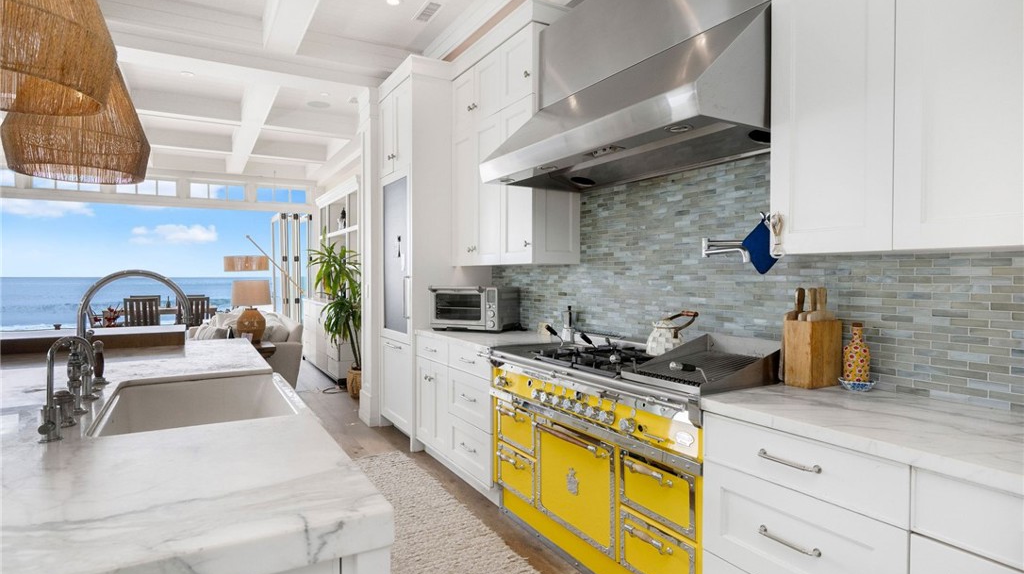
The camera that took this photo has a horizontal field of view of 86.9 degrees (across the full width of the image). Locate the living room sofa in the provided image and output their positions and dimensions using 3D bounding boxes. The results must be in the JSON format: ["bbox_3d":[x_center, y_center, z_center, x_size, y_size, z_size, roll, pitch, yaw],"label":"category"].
[{"bbox_3d":[-3.433,0.765,6.784,1.050,0.869,2.250,-1,1,-30],"label":"living room sofa"}]

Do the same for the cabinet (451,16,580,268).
[{"bbox_3d":[-0.017,-0.871,3.814,0.355,1.442,1.156,-1,1,-30],"label":"cabinet"}]

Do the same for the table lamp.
[{"bbox_3d":[-2.706,0.252,5.600,0.380,0.675,0.380,-1,1,-30],"label":"table lamp"}]

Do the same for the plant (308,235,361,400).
[{"bbox_3d":[-1.908,0.302,6.080,0.750,1.820,0.750,-1,1,-30],"label":"plant"}]

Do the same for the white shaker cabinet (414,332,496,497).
[{"bbox_3d":[-0.140,0.800,3.742,0.660,0.907,1.206,-1,1,-30],"label":"white shaker cabinet"}]

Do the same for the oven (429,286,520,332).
[{"bbox_3d":[-0.267,0.173,3.959,0.530,0.322,0.400,0,1,25],"label":"oven"}]

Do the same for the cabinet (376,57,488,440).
[{"bbox_3d":[-0.660,-0.251,4.583,0.695,2.979,0.804,-1,1,-30],"label":"cabinet"}]

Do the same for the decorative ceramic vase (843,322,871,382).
[{"bbox_3d":[1.238,0.241,1.940,0.080,0.222,0.080,-1,1,-30],"label":"decorative ceramic vase"}]

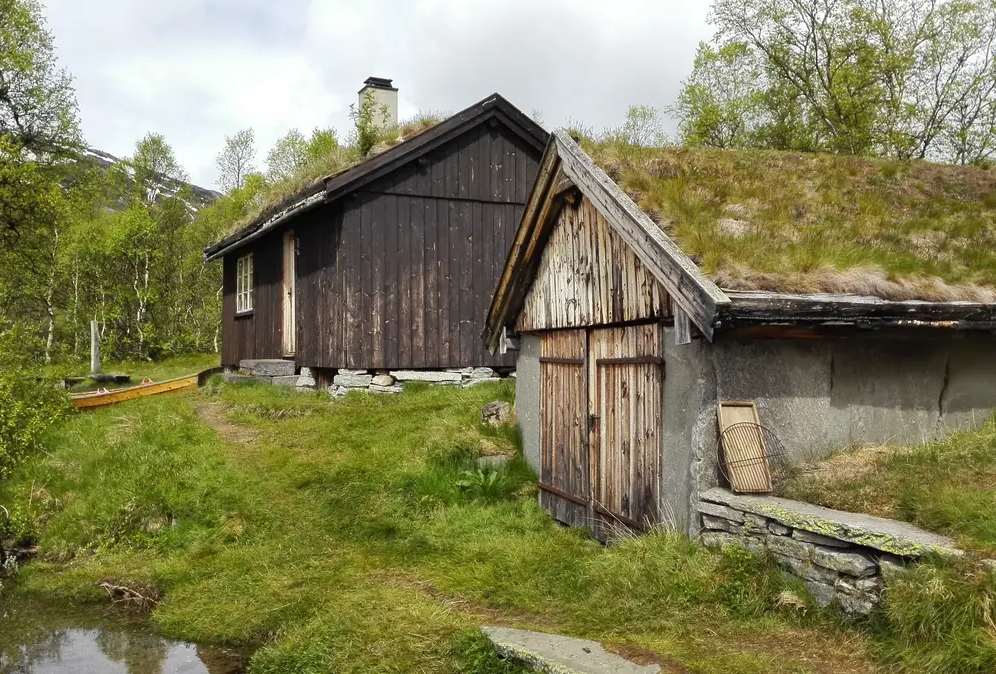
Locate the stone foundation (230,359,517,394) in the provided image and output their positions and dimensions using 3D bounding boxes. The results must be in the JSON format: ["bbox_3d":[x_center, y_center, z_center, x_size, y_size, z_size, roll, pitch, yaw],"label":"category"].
[{"bbox_3d":[-2.038,0.677,15.568,4.492,0.404,7.579,1,-2,-29],"label":"stone foundation"}]

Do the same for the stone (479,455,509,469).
[{"bbox_3d":[-0.045,1.232,8.500,0.330,0.150,0.300,0,-2,0],"label":"stone"}]

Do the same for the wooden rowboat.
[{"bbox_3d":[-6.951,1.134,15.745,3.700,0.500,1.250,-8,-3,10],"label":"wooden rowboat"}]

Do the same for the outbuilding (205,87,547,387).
[{"bbox_3d":[-1.986,-1.319,15.669,4.998,4.198,8.011,1,-2,-29],"label":"outbuilding"}]

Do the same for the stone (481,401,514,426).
[{"bbox_3d":[0.006,0.873,9.800,0.380,0.270,0.380,0,-2,0],"label":"stone"}]

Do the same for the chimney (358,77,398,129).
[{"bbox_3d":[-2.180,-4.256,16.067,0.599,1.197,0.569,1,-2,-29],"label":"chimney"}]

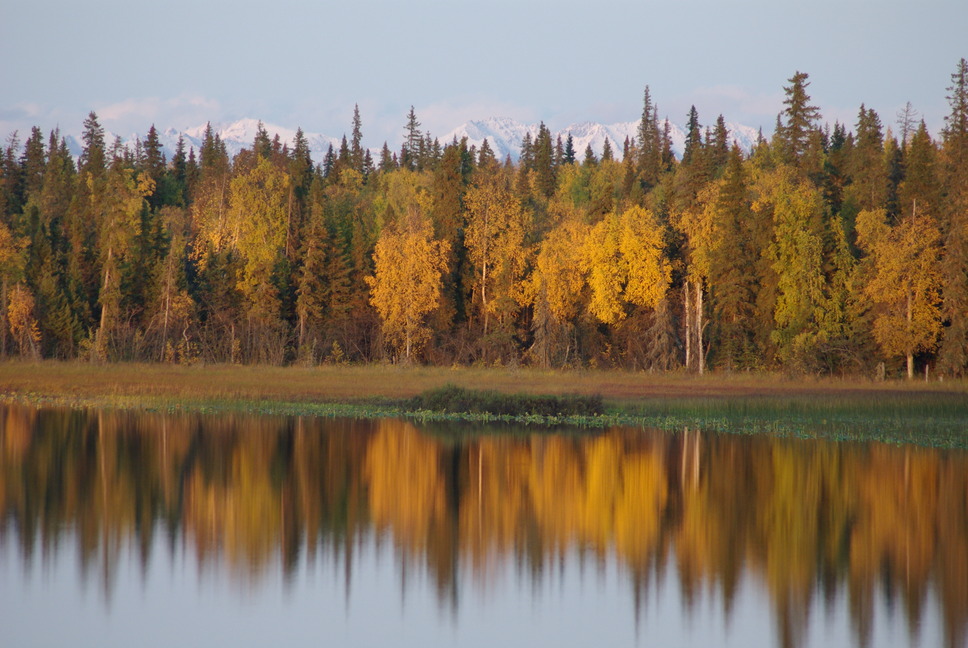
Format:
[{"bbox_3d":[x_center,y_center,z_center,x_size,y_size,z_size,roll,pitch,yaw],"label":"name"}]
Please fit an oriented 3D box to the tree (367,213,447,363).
[{"bbox_3d":[-3.894,-1.909,370.000,4.090,7.740,3.890,1,0,0],"label":"tree"}]

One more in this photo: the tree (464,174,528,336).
[{"bbox_3d":[0.598,-3.354,378.000,3.360,9.260,3.200,1,0,0],"label":"tree"}]

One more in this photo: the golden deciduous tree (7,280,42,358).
[{"bbox_3d":[-23.948,-0.182,378.000,1.730,3.950,1.650,1,0,0],"label":"golden deciduous tree"}]

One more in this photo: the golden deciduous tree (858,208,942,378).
[{"bbox_3d":[18.864,-1.385,330.000,3.830,7.720,3.640,1,0,0],"label":"golden deciduous tree"}]

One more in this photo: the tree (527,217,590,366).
[{"bbox_3d":[3.710,-1.619,362.000,3.120,7.470,2.970,1,0,0],"label":"tree"}]

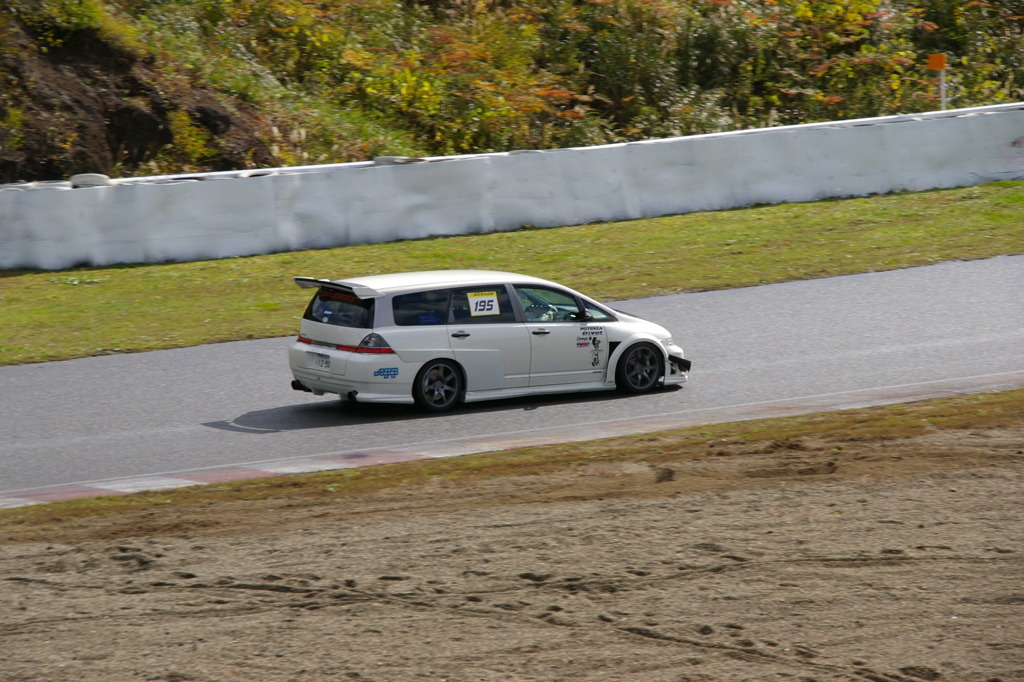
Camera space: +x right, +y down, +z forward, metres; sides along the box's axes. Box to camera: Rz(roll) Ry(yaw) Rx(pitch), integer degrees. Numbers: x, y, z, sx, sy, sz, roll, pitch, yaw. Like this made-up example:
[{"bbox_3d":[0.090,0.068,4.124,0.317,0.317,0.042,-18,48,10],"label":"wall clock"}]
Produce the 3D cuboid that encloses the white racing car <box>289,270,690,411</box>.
[{"bbox_3d":[-0.208,-0.107,57.401,4.800,1.470,1.830,-5,8,-37],"label":"white racing car"}]

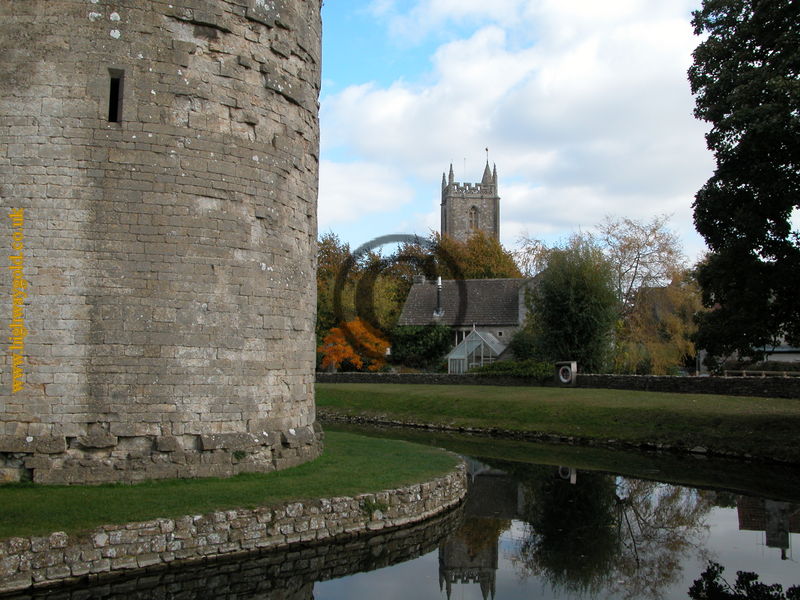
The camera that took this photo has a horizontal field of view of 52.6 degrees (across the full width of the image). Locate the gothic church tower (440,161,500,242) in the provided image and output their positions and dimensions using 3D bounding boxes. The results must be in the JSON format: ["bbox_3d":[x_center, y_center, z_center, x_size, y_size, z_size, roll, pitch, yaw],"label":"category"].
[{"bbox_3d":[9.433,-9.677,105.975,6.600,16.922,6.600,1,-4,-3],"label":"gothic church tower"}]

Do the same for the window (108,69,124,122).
[{"bbox_3d":[-4.969,-3.548,14.193,0.264,0.955,0.300,2,-4,-17],"label":"window"}]

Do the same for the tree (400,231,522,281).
[{"bbox_3d":[6.340,0.433,83.998,12.300,15.240,10.500,0,-5,4],"label":"tree"}]

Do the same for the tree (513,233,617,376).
[{"bbox_3d":[9.444,0.285,45.608,5.700,8.024,5.200,0,-4,12],"label":"tree"}]

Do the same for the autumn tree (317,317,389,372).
[{"bbox_3d":[-2.990,3.114,50.323,4.500,4.120,4.100,1,-5,-3],"label":"autumn tree"}]

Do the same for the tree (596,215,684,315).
[{"bbox_3d":[14.484,-1.019,48.715,5.500,8.346,5.000,0,-4,17],"label":"tree"}]

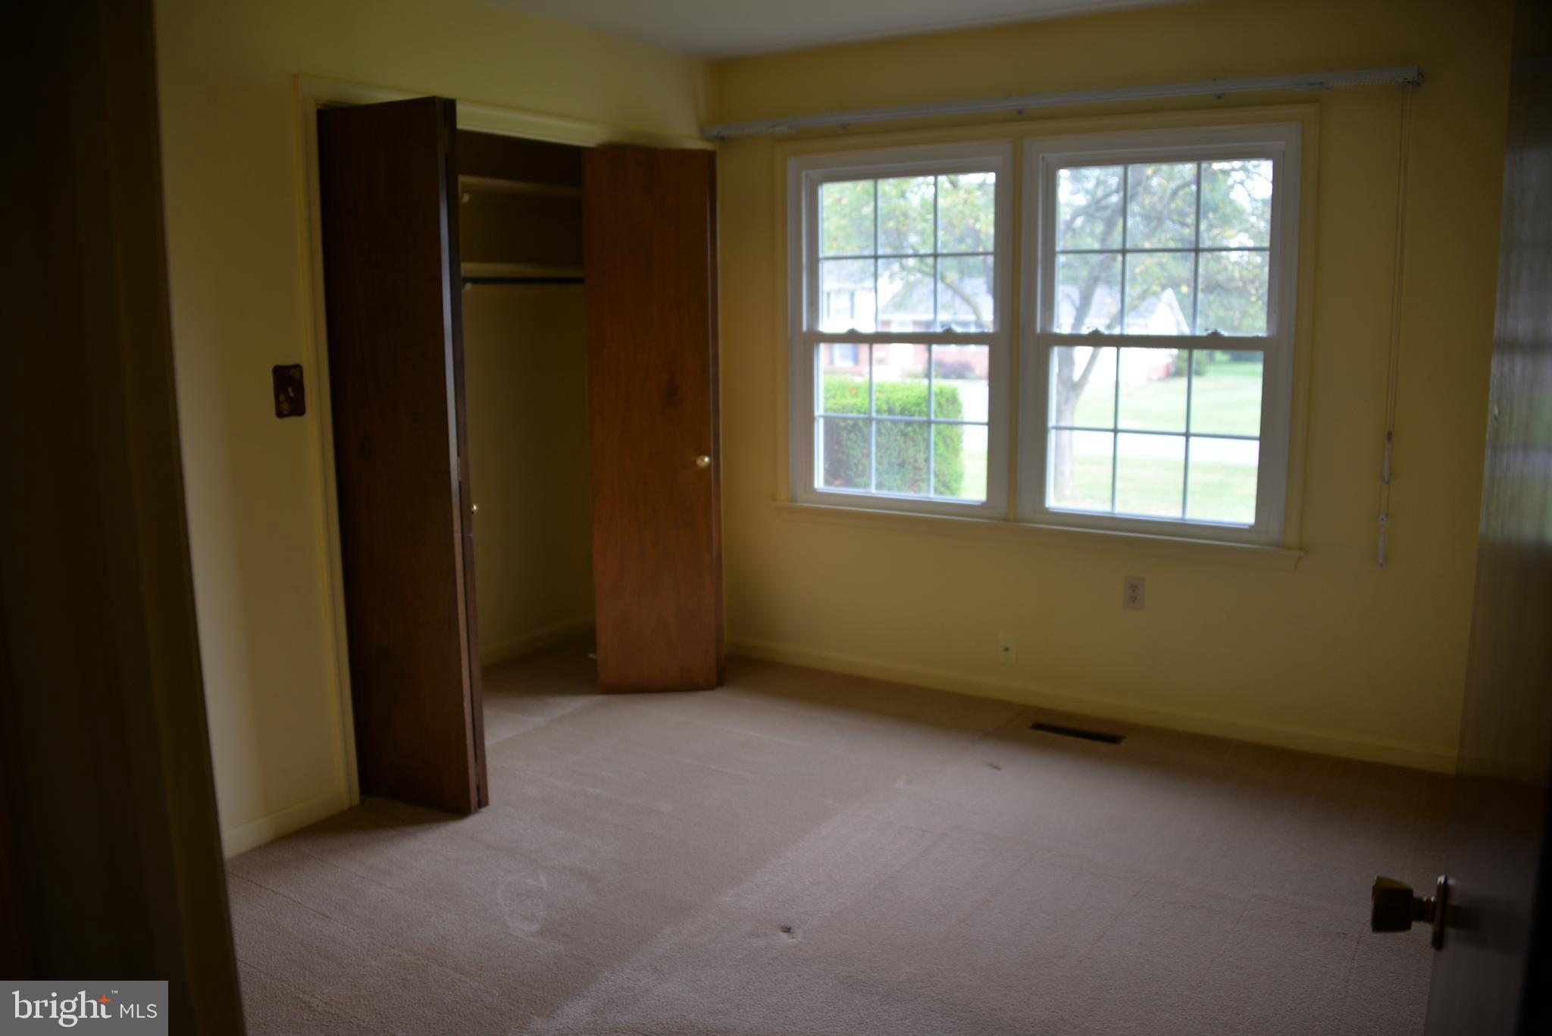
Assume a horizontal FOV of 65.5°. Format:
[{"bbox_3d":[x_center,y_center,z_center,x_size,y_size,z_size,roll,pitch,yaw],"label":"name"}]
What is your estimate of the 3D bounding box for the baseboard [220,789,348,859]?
[{"bbox_3d":[-1.364,0.849,3.322,0.017,0.070,0.471,6,12,32],"label":"baseboard"}]

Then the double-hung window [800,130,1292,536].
[{"bbox_3d":[0.851,-0.644,4.220,1.840,1.310,0.100,6,12,32],"label":"double-hung window"}]

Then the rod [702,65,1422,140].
[{"bbox_3d":[0.805,-1.383,4.046,2.520,0.058,0.080,6,12,32],"label":"rod"}]

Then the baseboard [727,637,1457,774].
[{"bbox_3d":[0.957,0.658,4.362,2.800,0.075,0.017,6,12,32],"label":"baseboard"}]

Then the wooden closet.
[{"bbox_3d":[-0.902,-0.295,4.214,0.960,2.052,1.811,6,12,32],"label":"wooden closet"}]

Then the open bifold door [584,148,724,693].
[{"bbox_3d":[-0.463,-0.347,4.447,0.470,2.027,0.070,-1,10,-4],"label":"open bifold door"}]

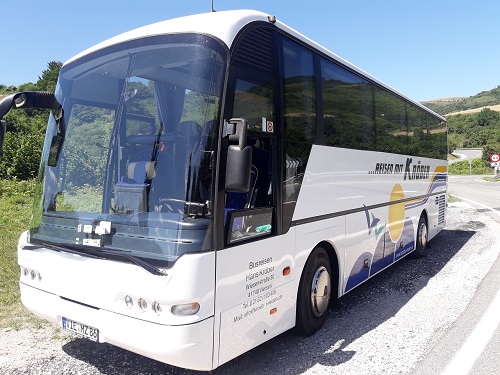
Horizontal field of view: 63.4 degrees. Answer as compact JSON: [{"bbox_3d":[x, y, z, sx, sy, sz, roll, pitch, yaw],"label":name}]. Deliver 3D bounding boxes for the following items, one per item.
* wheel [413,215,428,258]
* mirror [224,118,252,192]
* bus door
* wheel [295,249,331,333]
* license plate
[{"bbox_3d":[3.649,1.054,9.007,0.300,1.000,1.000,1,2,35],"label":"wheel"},{"bbox_3d":[-0.095,-0.243,3.246,0.200,0.560,0.130,1,2,35],"label":"mirror"},{"bbox_3d":[0.068,0.243,3.675,0.120,2.300,1.250,1,2,35],"label":"bus door"},{"bbox_3d":[0.680,1.201,4.815,0.300,1.000,1.000,1,2,35],"label":"wheel"},{"bbox_3d":[-1.498,1.247,3.554,0.520,0.115,0.020,1,2,35],"label":"license plate"}]

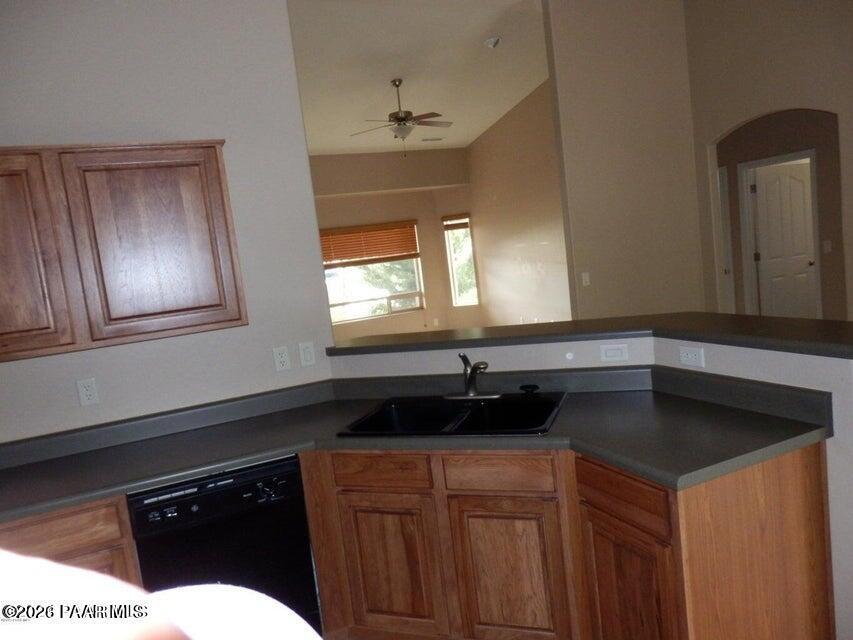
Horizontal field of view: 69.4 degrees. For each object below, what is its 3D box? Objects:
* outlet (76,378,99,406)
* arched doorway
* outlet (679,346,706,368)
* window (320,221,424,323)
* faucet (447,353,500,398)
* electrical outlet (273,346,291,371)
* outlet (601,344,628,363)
[{"bbox_3d":[-1.456,0.311,2.653,0.071,0.115,0.010,-9,7,-24],"label":"outlet"},{"bbox_3d":[3.146,-0.565,5.515,0.130,2.421,1.224,-9,7,-24],"label":"arched doorway"},{"bbox_3d":[1.032,0.144,2.393,0.010,0.071,0.115,-9,7,-24],"label":"outlet"},{"bbox_3d":[-0.869,-0.711,9.152,1.750,1.369,0.100,-9,7,-24],"label":"window"},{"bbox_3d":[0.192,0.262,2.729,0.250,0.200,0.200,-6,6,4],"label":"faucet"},{"bbox_3d":[-0.701,0.189,2.994,0.071,0.115,0.010,-9,7,-24],"label":"electrical outlet"},{"bbox_3d":[0.811,0.143,2.660,0.115,0.071,0.010,-4,7,19],"label":"outlet"}]

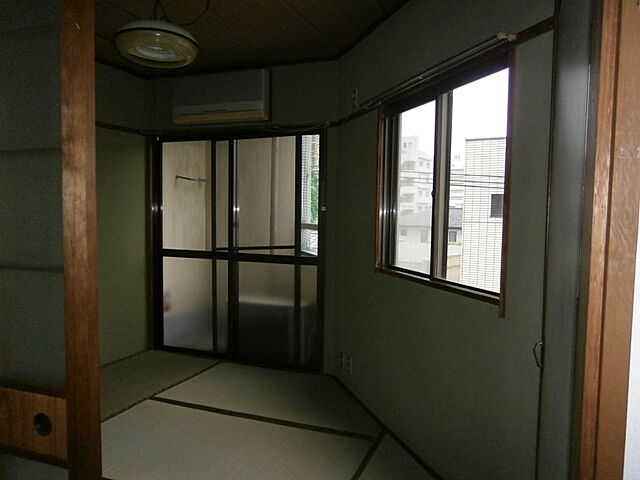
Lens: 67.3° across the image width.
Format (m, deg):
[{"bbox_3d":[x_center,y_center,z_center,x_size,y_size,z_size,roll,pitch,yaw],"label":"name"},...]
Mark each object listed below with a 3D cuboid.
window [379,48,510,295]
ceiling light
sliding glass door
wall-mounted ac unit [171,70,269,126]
[{"bbox_3d":[0.540,-0.261,2.293,0.110,0.930,1.100,0,3,-18],"label":"window"},{"bbox_3d":[-0.832,-0.996,2.460,0.410,0.185,0.410,1,3,0],"label":"ceiling light"},{"bbox_3d":[-0.690,0.062,3.871,1.560,1.815,0.100,2,4,21],"label":"sliding glass door"},{"bbox_3d":[-0.766,-1.101,3.721,0.785,0.375,0.170,2,4,21],"label":"wall-mounted ac unit"}]

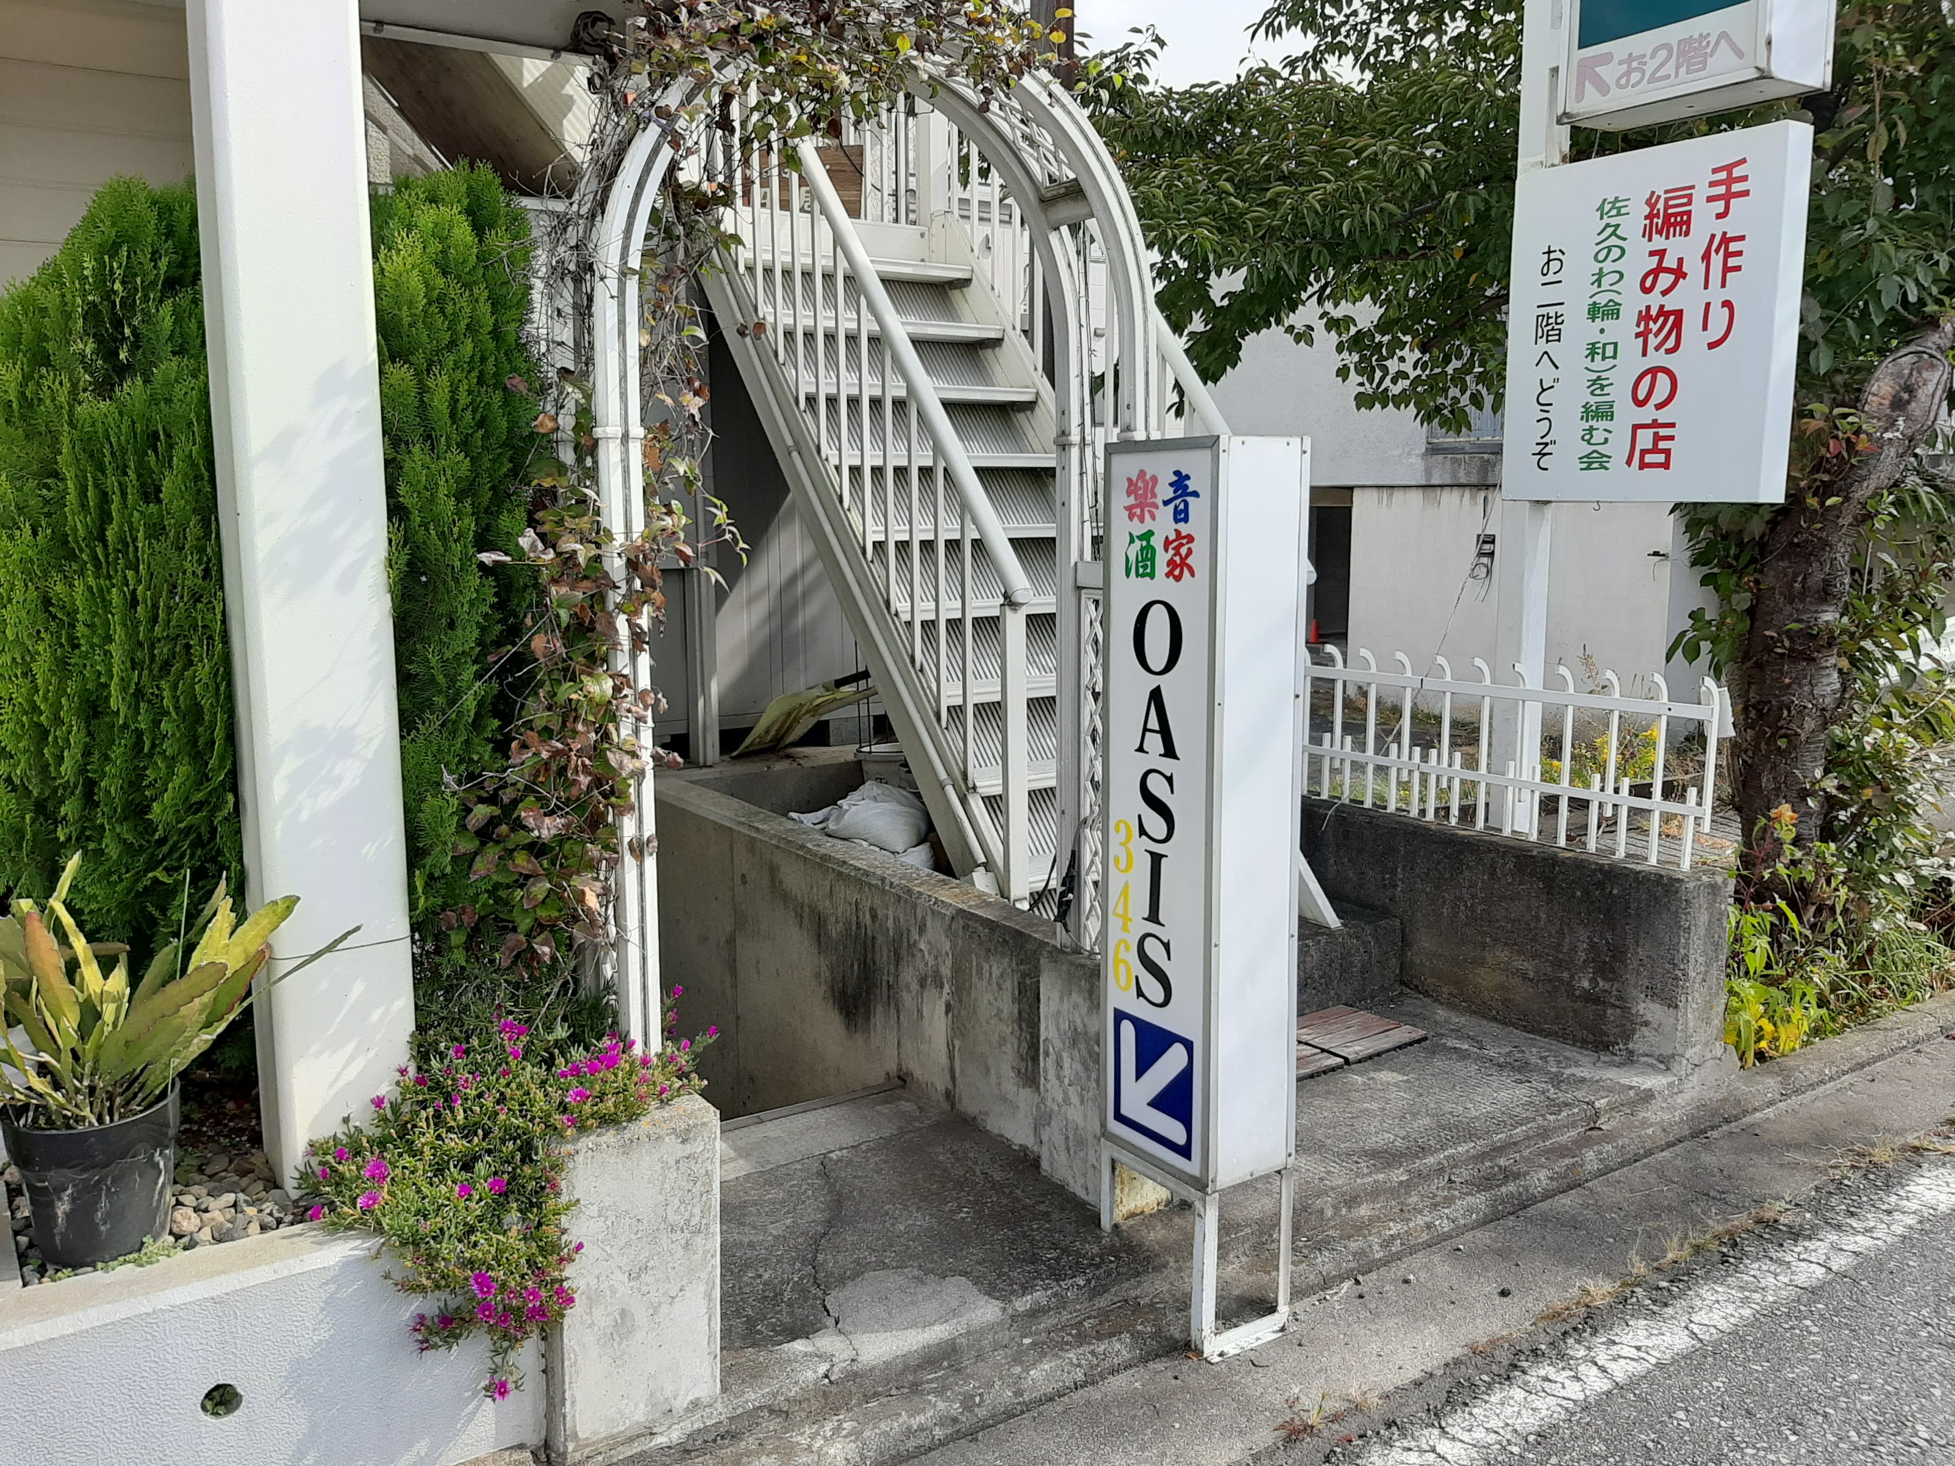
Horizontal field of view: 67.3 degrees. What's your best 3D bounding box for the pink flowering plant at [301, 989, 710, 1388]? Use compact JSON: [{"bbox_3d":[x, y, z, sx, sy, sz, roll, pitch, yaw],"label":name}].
[{"bbox_3d":[-0.752,0.690,2.303,0.640,0.461,0.512,-6,10,-33],"label":"pink flowering plant"}]

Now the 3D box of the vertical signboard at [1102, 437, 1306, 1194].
[{"bbox_3d":[0.396,0.134,2.607,0.205,1.280,0.292,-6,10,-33],"label":"vertical signboard"}]

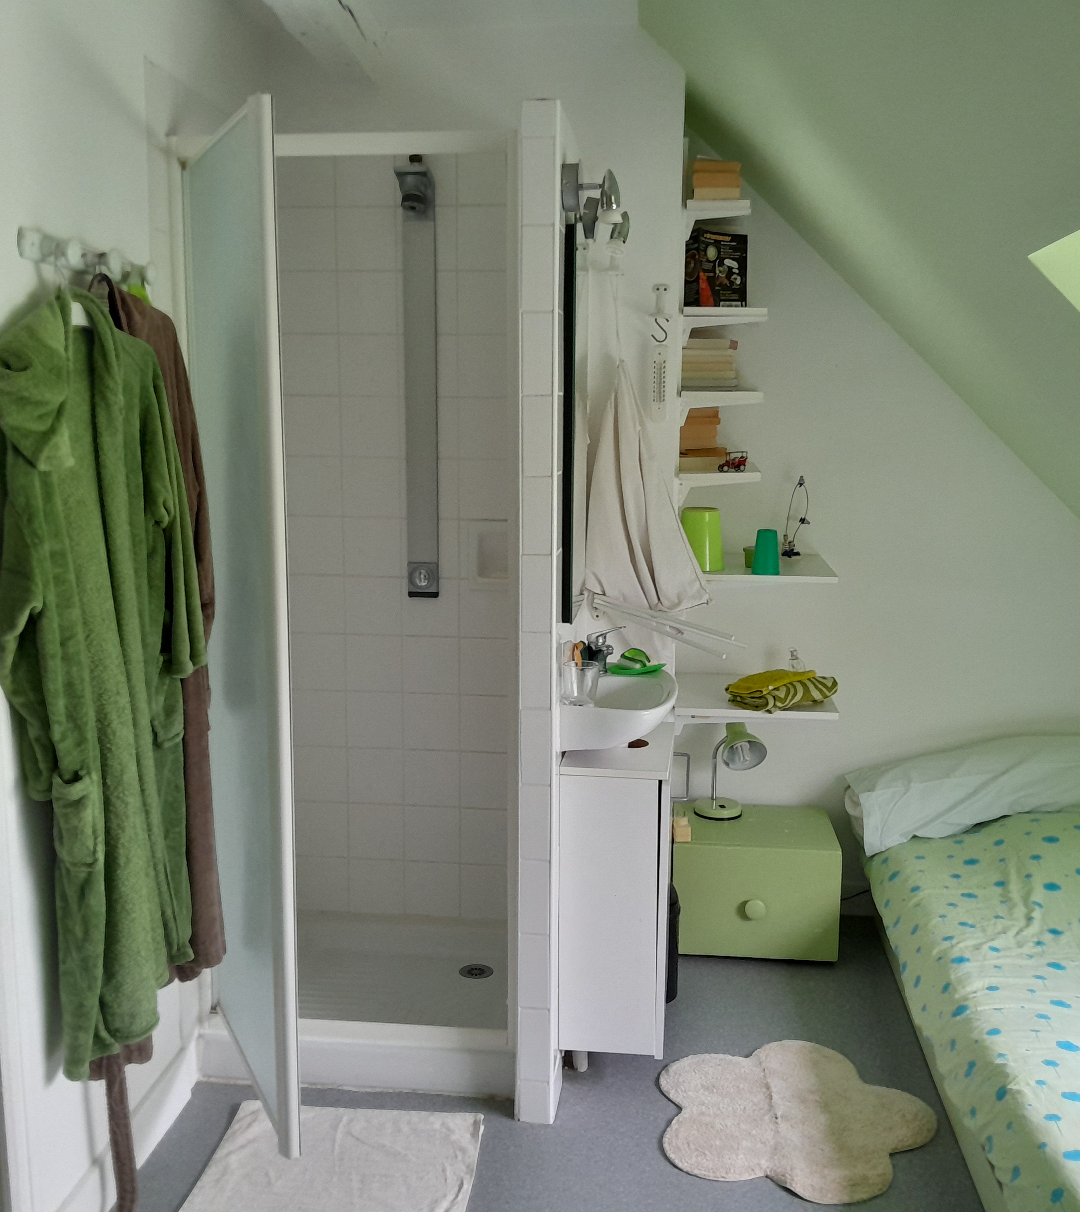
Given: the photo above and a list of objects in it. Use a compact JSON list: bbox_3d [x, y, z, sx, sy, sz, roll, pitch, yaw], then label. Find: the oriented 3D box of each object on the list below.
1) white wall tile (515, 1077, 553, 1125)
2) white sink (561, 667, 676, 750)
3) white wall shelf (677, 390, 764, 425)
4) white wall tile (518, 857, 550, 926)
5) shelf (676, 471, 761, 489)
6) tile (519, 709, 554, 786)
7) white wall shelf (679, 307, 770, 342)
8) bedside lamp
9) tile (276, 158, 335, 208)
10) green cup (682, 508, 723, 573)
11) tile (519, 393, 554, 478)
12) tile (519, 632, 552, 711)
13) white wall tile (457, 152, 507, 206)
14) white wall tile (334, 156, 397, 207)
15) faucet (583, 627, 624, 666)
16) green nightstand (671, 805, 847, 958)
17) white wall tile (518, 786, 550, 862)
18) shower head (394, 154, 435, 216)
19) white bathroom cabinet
[{"bbox_3d":[-0.009,1.018,2.497,0.074,0.098,0.012,1,9,7],"label":"white wall tile"},{"bbox_3d":[0.179,0.238,2.618,0.234,0.125,0.400,1,9,7],"label":"white sink"},{"bbox_3d":[0.466,-0.515,3.150,0.203,0.073,0.410,1,9,7],"label":"white wall shelf"},{"bbox_3d":[-0.010,0.579,2.416,0.063,0.150,0.010,1,8,6],"label":"white wall tile"},{"bbox_3d":[0.466,-0.341,3.178,0.202,0.038,0.410,1,9,7],"label":"shelf"},{"bbox_3d":[-0.006,0.276,2.378,0.063,0.151,0.012,1,9,7],"label":"tile"},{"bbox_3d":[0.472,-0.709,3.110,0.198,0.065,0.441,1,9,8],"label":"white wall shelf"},{"bbox_3d":[0.533,0.465,3.413,0.140,0.275,0.215,-2,9,-14],"label":"bedside lamp"},{"bbox_3d":[-0.576,-1.057,3.001,0.150,0.150,0.012,1,9,8],"label":"tile"},{"bbox_3d":[0.412,-0.169,3.083,0.117,0.153,0.117,1,8,6],"label":"green cup"},{"bbox_3d":[-0.004,-0.319,2.282,0.062,0.150,0.012,1,9,8],"label":"tile"},{"bbox_3d":[-0.006,0.127,2.354,0.065,0.155,0.012,1,9,7],"label":"tile"},{"bbox_3d":[-0.123,-1.046,2.942,0.150,0.150,0.010,1,8,6],"label":"white wall tile"},{"bbox_3d":[-0.424,-1.048,2.965,0.152,0.146,0.012,1,9,7],"label":"white wall tile"},{"bbox_3d":[0.146,0.102,2.743,0.105,0.110,0.050,3,9,16],"label":"faucet"},{"bbox_3d":[0.588,0.767,3.381,0.438,0.308,0.360,1,8,6],"label":"green nightstand"},{"bbox_3d":[-0.009,0.426,2.393,0.063,0.150,0.010,1,8,6],"label":"white wall tile"},{"bbox_3d":[-0.299,-1.002,2.889,0.080,0.125,0.105,1,9,8],"label":"shower head"},{"bbox_3d":[0.174,0.607,2.685,0.226,0.615,0.385,1,9,7],"label":"white bathroom cabinet"}]

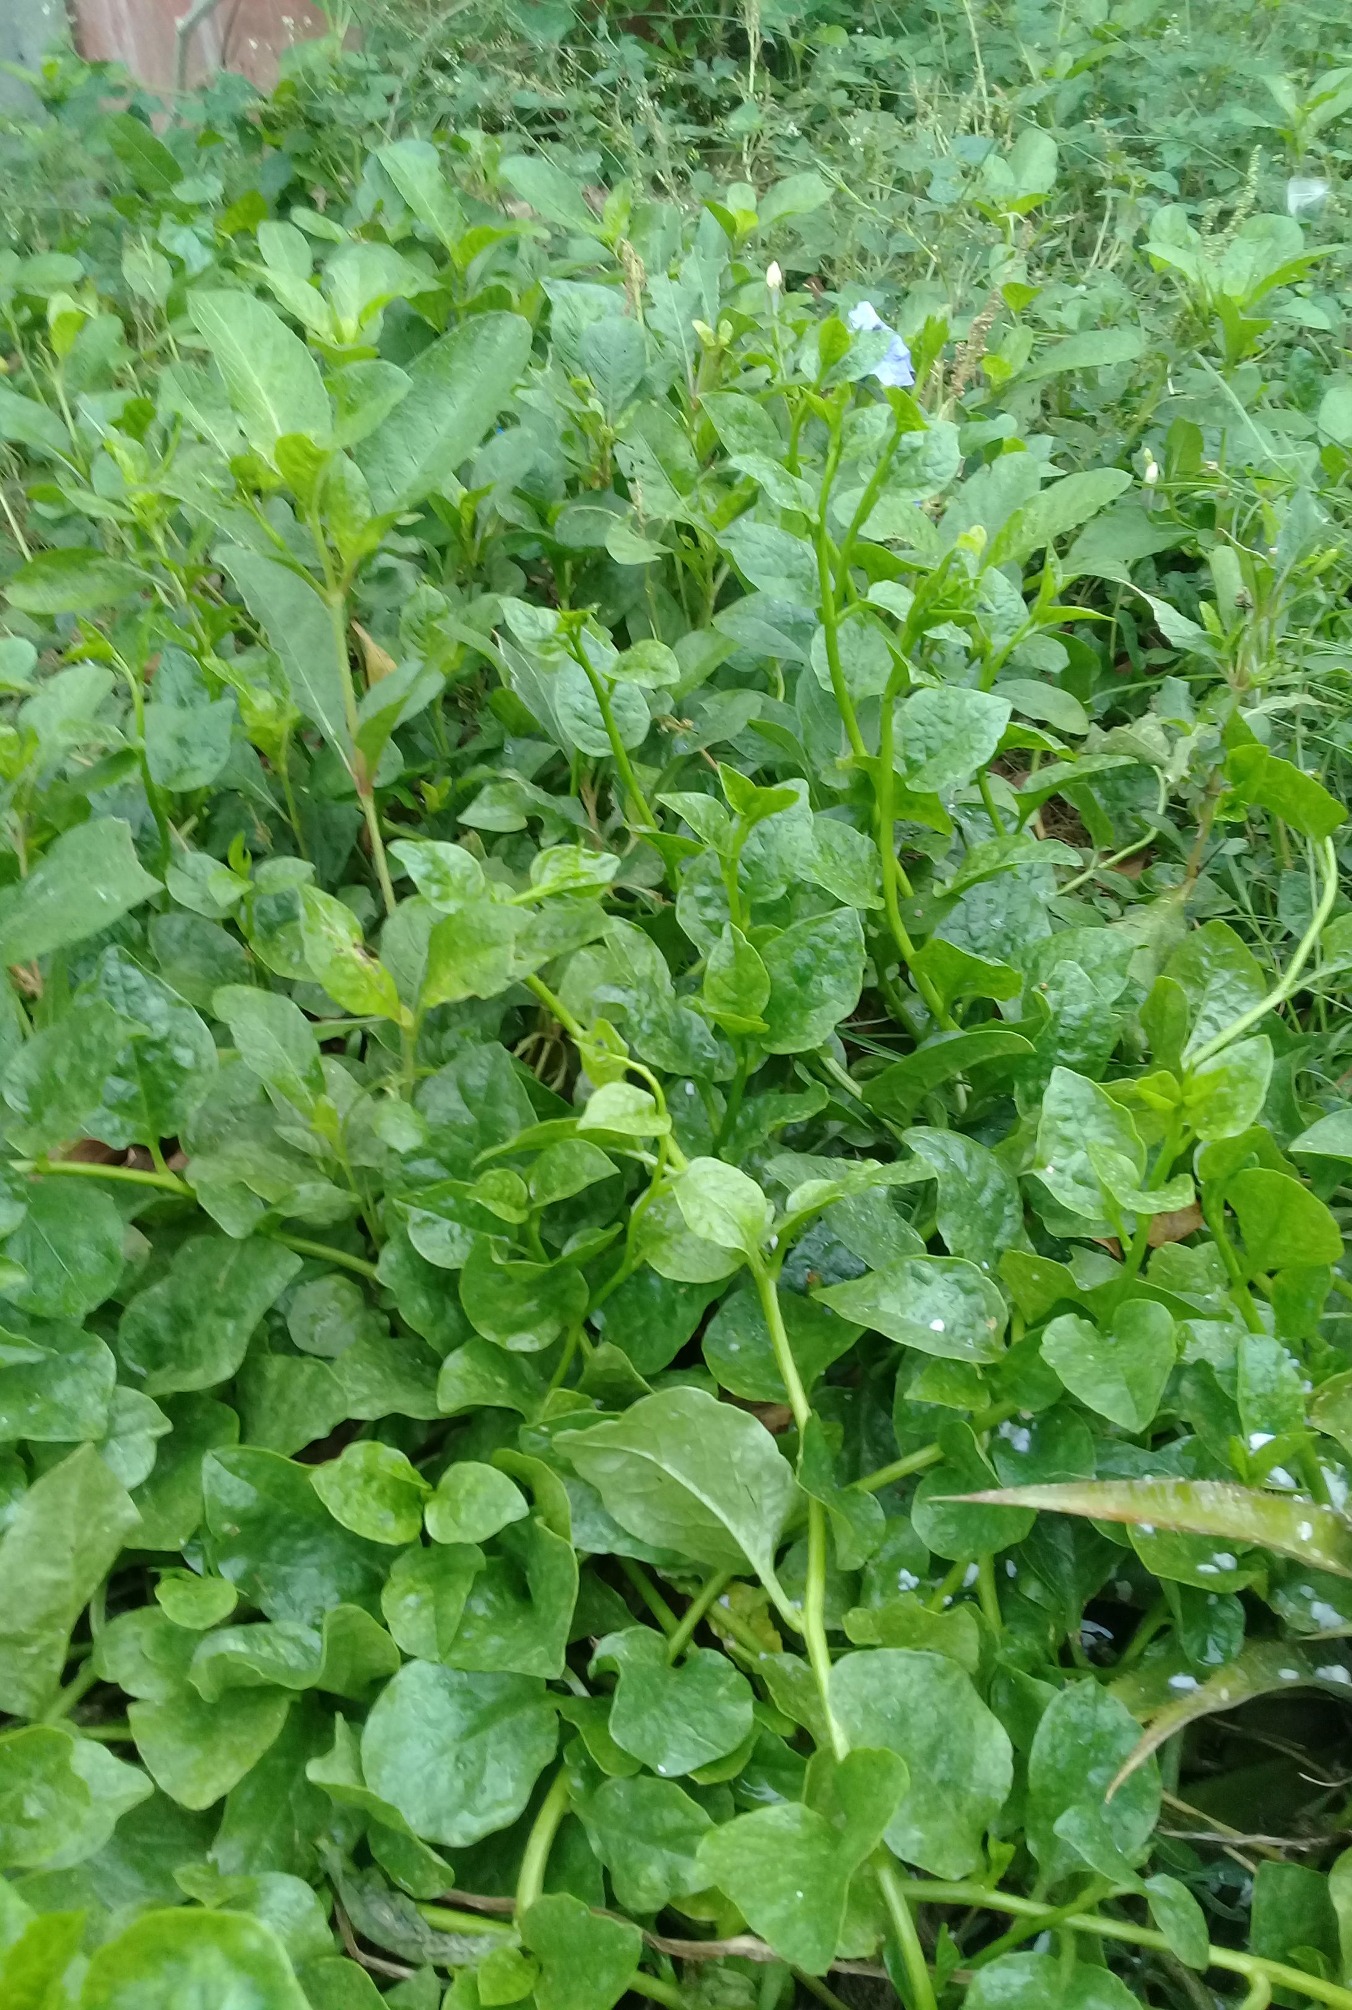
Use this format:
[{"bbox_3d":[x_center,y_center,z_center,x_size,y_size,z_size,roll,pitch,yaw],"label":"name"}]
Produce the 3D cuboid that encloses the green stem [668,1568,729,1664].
[{"bbox_3d":[0.011,0.279,0.823,0.009,0.009,0.050,38,58,0],"label":"green stem"}]

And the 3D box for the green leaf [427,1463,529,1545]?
[{"bbox_3d":[-0.071,0.178,0.645,0.037,0.012,0.028,-1,80,0],"label":"green leaf"}]

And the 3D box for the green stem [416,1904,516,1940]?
[{"bbox_3d":[-0.079,0.346,0.679,0.044,0.009,0.009,11,53,5],"label":"green stem"}]

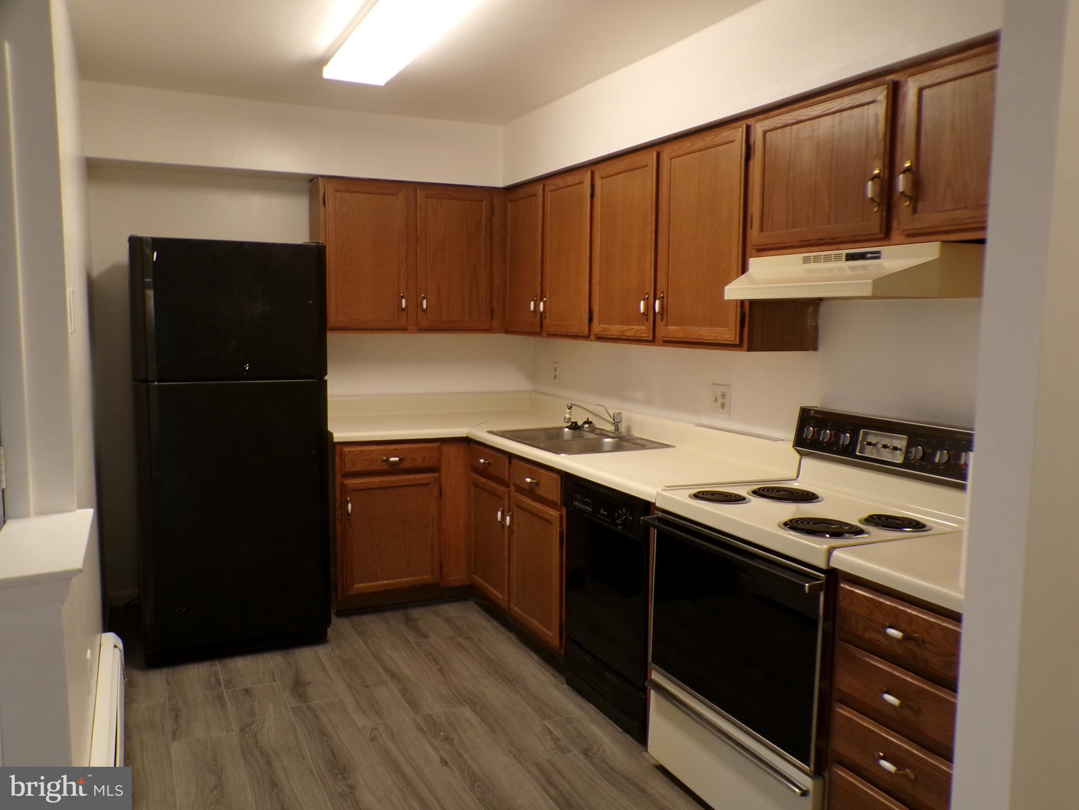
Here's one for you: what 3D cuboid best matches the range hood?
[{"bbox_3d":[0.911,-0.377,2.562,0.500,0.140,0.760,-2,6,-26],"label":"range hood"}]

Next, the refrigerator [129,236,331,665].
[{"bbox_3d":[-1.431,0.165,3.992,0.763,1.747,0.780,-2,6,-26],"label":"refrigerator"}]

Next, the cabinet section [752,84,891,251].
[{"bbox_3d":[0.945,-0.683,2.619,0.310,0.410,0.535,-2,7,-26],"label":"cabinet section"}]

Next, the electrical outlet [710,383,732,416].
[{"bbox_3d":[0.731,-0.019,3.527,0.010,0.122,0.121,-2,6,-26],"label":"electrical outlet"}]

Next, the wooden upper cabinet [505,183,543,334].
[{"bbox_3d":[0.064,-0.733,4.491,0.330,0.755,0.440,-2,6,-26],"label":"wooden upper cabinet"}]

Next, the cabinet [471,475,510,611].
[{"bbox_3d":[0.040,0.629,4.293,0.630,0.555,0.470,-2,6,-26],"label":"cabinet"}]

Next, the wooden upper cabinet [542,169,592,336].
[{"bbox_3d":[0.267,-0.684,4.074,0.330,0.750,0.462,-2,6,-26],"label":"wooden upper cabinet"}]

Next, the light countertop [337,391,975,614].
[{"bbox_3d":[0.126,0.184,3.303,1.306,0.158,3.490,-2,6,-26],"label":"light countertop"}]

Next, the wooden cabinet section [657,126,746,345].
[{"bbox_3d":[0.703,-0.583,3.133,0.310,0.717,0.485,-2,7,-26],"label":"wooden cabinet section"}]

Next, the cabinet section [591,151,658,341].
[{"bbox_3d":[0.477,-0.635,3.599,0.310,0.717,0.499,-2,7,-26],"label":"cabinet section"}]

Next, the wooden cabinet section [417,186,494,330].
[{"bbox_3d":[-0.498,-0.757,4.657,0.414,0.717,0.310,-2,7,-26],"label":"wooden cabinet section"}]

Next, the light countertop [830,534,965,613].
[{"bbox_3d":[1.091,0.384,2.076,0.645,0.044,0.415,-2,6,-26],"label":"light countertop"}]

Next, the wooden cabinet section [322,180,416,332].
[{"bbox_3d":[-0.916,-0.739,4.457,0.412,0.717,0.310,-2,7,-26],"label":"wooden cabinet section"}]

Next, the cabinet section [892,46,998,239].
[{"bbox_3d":[1.200,-0.624,2.090,0.310,0.410,0.531,-2,7,-26],"label":"cabinet section"}]

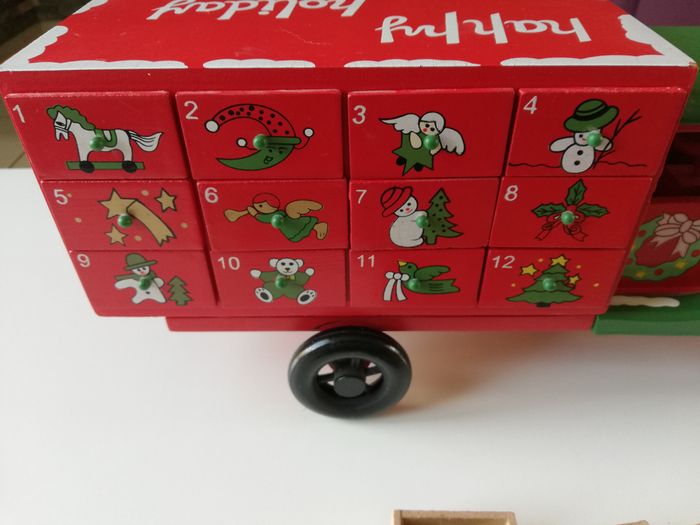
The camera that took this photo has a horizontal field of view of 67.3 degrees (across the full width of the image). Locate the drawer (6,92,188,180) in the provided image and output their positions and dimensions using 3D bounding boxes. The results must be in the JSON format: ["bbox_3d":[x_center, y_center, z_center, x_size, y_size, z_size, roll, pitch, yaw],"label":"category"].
[{"bbox_3d":[-0.087,-0.059,0.204,0.055,0.032,0.055,0,38,0],"label":"drawer"}]

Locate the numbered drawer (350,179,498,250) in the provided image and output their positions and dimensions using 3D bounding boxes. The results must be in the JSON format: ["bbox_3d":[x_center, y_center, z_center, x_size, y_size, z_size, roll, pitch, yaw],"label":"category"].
[{"bbox_3d":[0.027,-0.034,0.225,0.055,0.032,0.055,0,38,0],"label":"numbered drawer"}]

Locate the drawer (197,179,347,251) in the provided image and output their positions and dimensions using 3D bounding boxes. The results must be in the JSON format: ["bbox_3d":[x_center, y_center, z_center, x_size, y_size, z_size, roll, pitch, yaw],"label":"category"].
[{"bbox_3d":[-0.030,-0.034,0.225,0.055,0.032,0.055,0,38,0],"label":"drawer"}]

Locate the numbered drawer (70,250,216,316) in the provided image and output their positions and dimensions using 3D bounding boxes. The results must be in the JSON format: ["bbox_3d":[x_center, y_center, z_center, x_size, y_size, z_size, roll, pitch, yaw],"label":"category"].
[{"bbox_3d":[-0.086,-0.008,0.245,0.055,0.032,0.055,0,38,0],"label":"numbered drawer"}]

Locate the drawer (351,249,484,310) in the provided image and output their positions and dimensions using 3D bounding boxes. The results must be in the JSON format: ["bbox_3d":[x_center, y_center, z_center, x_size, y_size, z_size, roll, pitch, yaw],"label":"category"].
[{"bbox_3d":[0.028,-0.009,0.245,0.055,0.032,0.055,0,38,0],"label":"drawer"}]

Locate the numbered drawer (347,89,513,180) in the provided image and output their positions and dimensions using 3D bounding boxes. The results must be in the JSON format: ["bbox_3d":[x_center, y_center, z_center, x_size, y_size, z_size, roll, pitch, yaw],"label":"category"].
[{"bbox_3d":[0.027,-0.060,0.204,0.055,0.032,0.055,0,38,0],"label":"numbered drawer"}]

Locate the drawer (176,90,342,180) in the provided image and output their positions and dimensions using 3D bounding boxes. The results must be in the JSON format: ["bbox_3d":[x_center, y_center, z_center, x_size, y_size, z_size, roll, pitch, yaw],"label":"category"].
[{"bbox_3d":[-0.030,-0.059,0.204,0.055,0.032,0.055,0,38,0],"label":"drawer"}]

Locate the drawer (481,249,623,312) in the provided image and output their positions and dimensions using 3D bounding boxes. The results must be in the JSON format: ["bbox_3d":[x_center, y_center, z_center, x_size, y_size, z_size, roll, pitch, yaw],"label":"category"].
[{"bbox_3d":[0.085,-0.009,0.245,0.055,0.032,0.055,0,38,0],"label":"drawer"}]

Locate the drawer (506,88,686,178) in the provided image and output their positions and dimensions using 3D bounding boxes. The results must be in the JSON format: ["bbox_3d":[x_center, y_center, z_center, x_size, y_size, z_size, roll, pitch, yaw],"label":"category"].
[{"bbox_3d":[0.084,-0.060,0.204,0.055,0.032,0.055,0,38,0],"label":"drawer"}]

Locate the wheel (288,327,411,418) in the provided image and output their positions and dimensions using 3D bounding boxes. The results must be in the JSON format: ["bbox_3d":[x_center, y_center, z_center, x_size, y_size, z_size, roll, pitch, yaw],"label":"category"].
[{"bbox_3d":[0.000,0.056,0.266,0.061,0.061,0.018,0,38,0],"label":"wheel"}]

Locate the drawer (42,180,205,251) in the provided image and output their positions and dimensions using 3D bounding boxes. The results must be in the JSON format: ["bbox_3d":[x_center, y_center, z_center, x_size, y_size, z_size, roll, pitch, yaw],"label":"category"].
[{"bbox_3d":[-0.087,-0.033,0.225,0.055,0.032,0.055,0,38,0],"label":"drawer"}]

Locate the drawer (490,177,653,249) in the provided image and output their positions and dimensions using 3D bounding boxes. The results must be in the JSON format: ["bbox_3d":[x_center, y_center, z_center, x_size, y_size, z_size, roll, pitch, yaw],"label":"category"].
[{"bbox_3d":[0.084,-0.035,0.225,0.055,0.032,0.055,0,38,0],"label":"drawer"}]

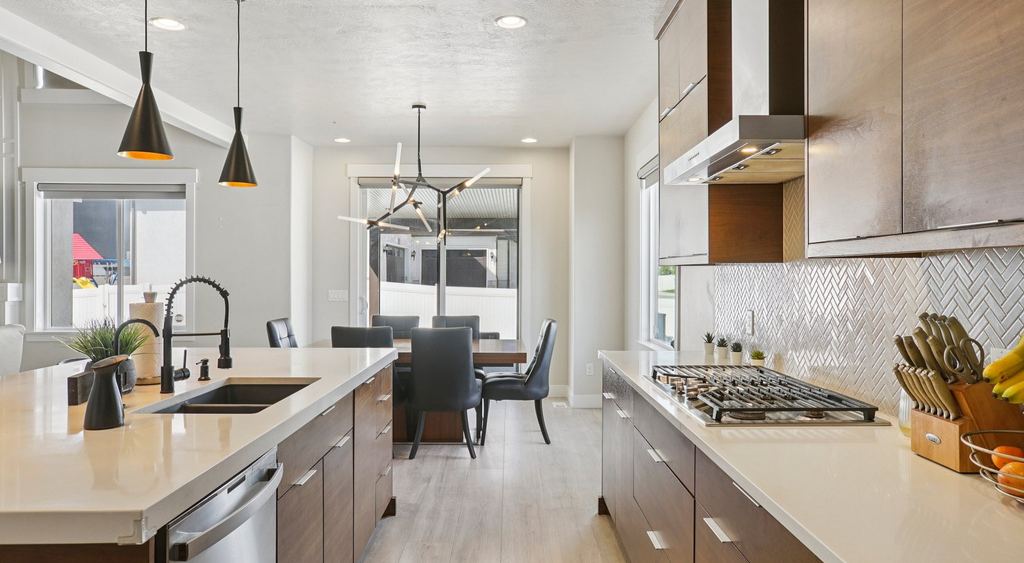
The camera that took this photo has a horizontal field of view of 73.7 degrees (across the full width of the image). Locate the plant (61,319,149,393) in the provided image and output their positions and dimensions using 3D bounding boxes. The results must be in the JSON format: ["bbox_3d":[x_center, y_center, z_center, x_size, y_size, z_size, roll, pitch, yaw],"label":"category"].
[{"bbox_3d":[-1.460,0.255,2.446,0.310,0.265,0.290,0,1,0],"label":"plant"}]

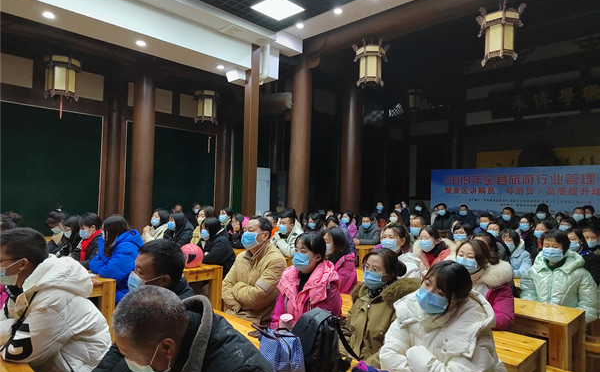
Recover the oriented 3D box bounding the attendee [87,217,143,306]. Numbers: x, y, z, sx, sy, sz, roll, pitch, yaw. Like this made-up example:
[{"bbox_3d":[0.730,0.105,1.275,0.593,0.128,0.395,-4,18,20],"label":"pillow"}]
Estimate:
[{"bbox_3d":[-1.892,0.963,4.044,0.720,1.280,0.520,3,-2,-36],"label":"attendee"}]

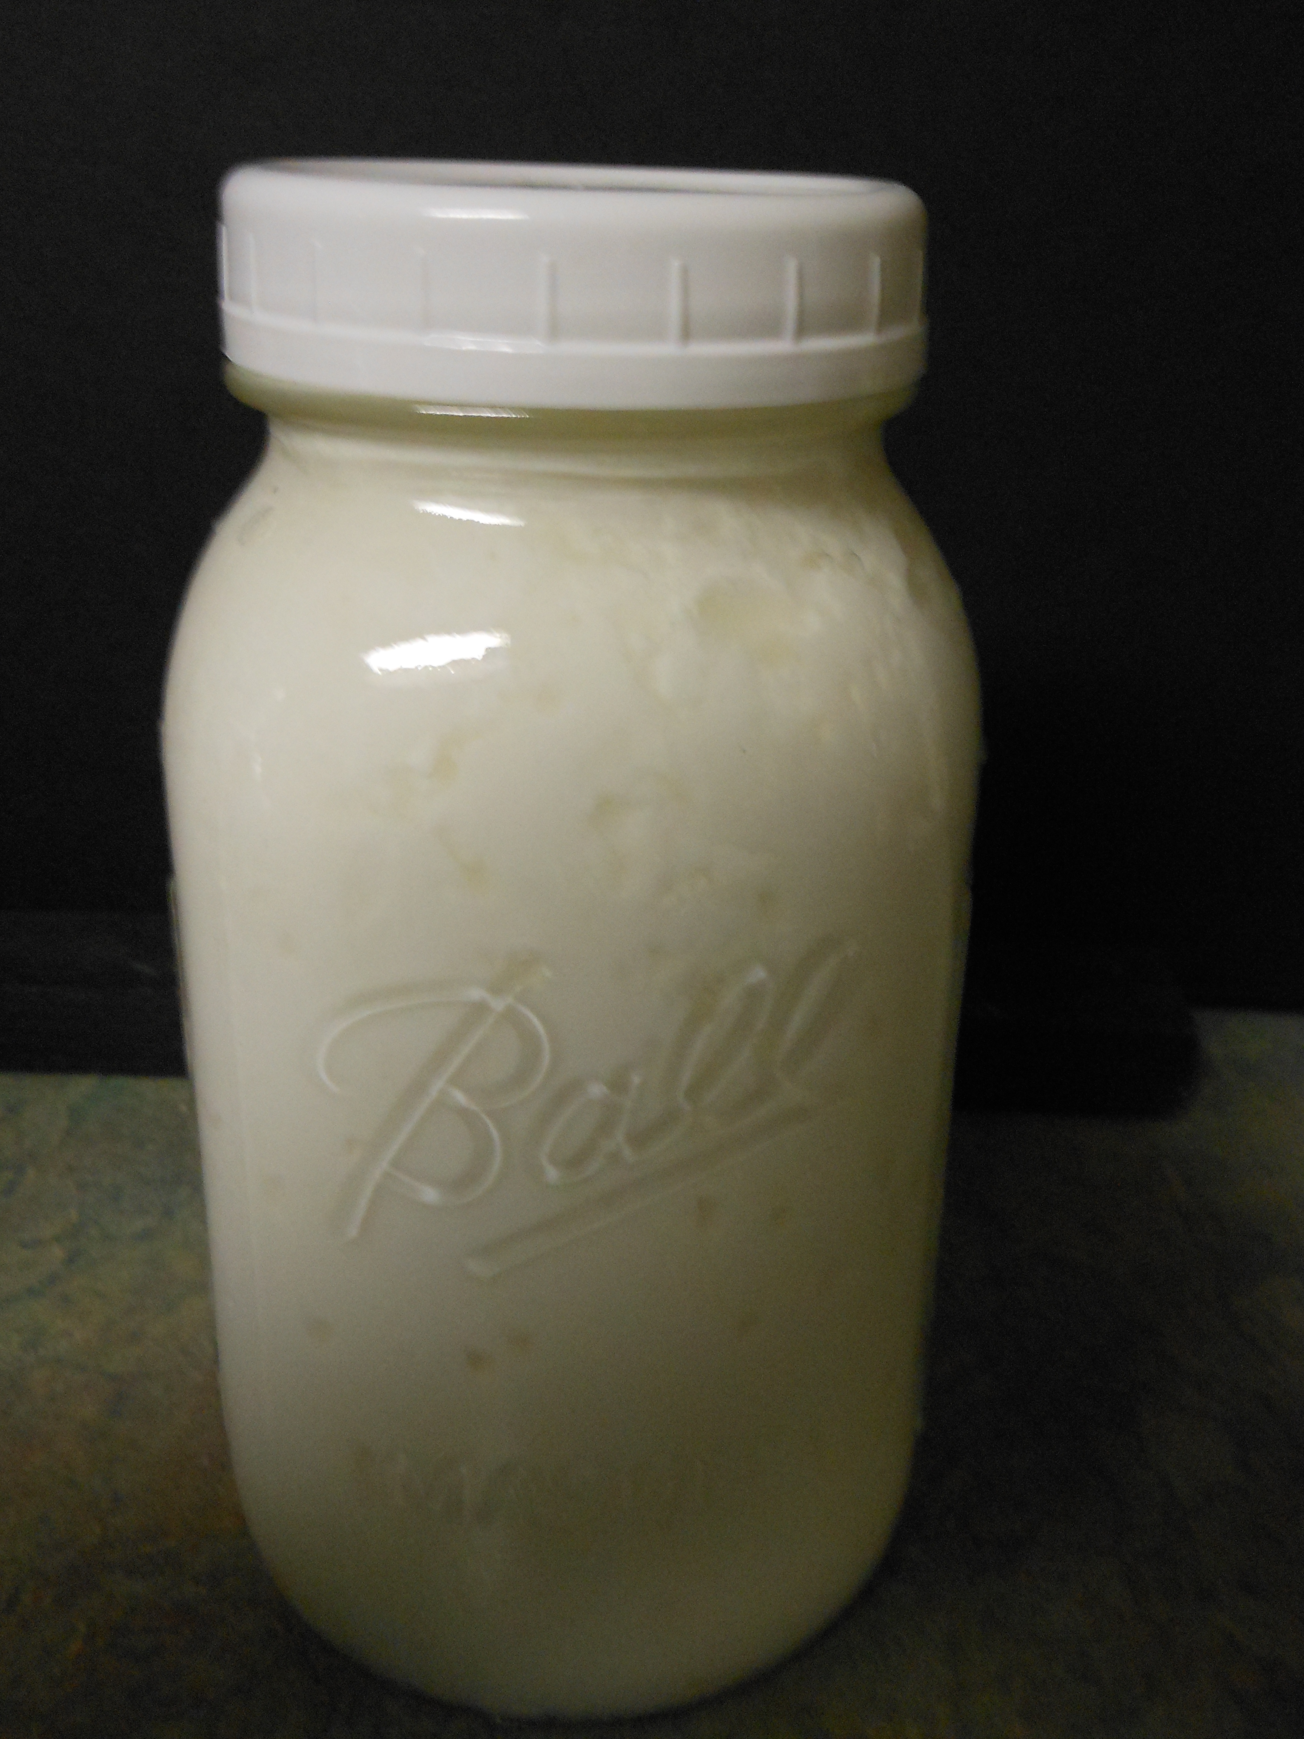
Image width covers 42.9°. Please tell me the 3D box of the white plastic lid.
[{"bbox_3d":[-0.010,-0.079,0.215,0.091,0.022,0.091,2,25,-1],"label":"white plastic lid"}]

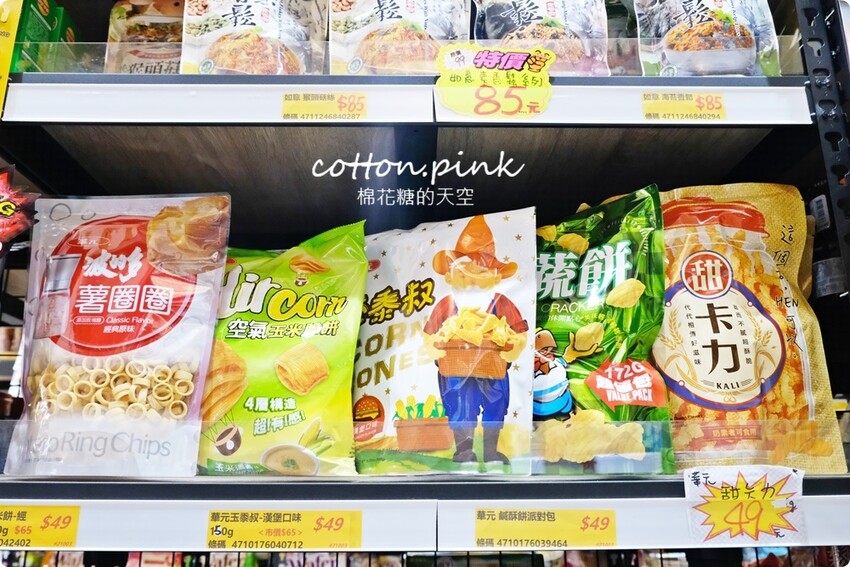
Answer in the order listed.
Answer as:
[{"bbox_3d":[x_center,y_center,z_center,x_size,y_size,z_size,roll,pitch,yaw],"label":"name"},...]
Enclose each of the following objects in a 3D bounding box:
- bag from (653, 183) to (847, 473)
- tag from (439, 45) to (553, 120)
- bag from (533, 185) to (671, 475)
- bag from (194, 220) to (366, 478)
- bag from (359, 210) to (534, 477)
[{"bbox_3d":[0.323,0.040,0.691,0.210,0.318,0.075,-1,-18,3],"label":"bag"},{"bbox_3d":[0.075,-0.215,0.676,0.125,0.097,0.003,0,-19,-1],"label":"tag"},{"bbox_3d":[0.161,0.046,0.688,0.197,0.306,0.075,-2,-18,7],"label":"bag"},{"bbox_3d":[-0.149,0.063,0.669,0.179,0.264,0.065,-2,-18,7],"label":"bag"},{"bbox_3d":[0.008,0.054,0.678,0.216,0.286,0.070,-2,-18,7],"label":"bag"}]

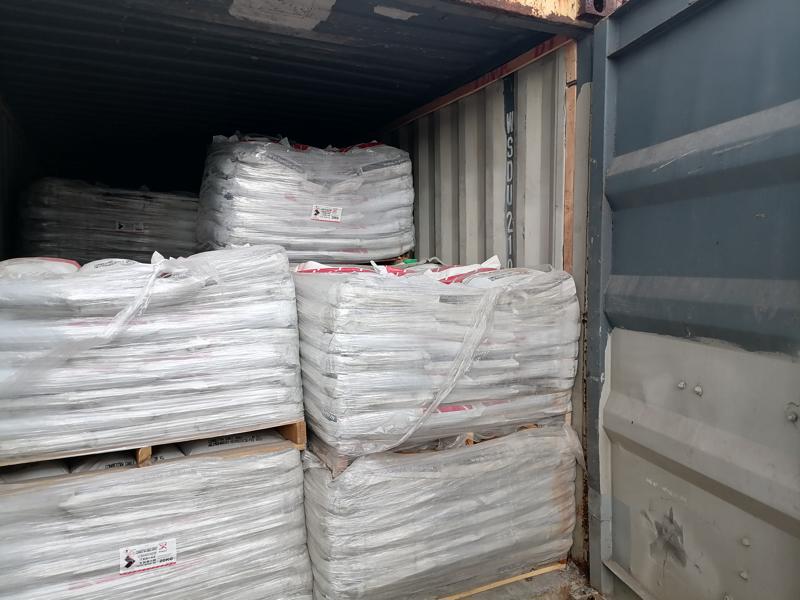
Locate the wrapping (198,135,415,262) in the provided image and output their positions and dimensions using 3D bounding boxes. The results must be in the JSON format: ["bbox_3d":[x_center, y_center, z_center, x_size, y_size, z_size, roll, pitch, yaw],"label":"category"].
[{"bbox_3d":[-0.600,-0.532,3.648,1.065,0.625,1.070,-1,3,-26],"label":"wrapping"}]

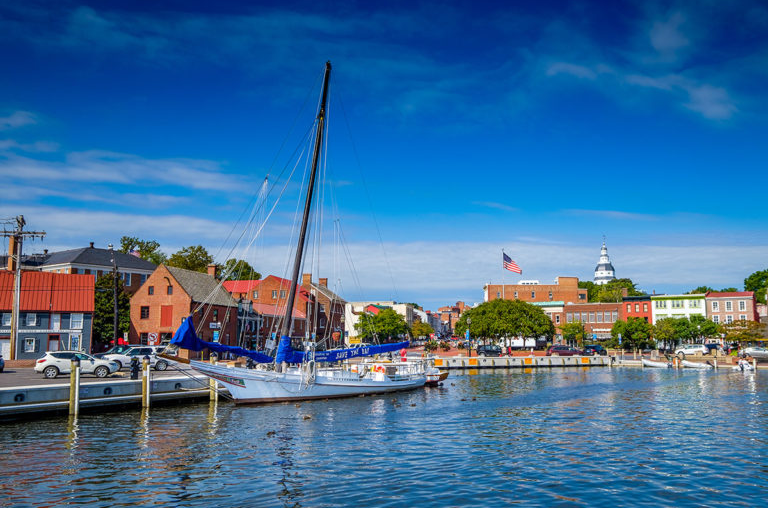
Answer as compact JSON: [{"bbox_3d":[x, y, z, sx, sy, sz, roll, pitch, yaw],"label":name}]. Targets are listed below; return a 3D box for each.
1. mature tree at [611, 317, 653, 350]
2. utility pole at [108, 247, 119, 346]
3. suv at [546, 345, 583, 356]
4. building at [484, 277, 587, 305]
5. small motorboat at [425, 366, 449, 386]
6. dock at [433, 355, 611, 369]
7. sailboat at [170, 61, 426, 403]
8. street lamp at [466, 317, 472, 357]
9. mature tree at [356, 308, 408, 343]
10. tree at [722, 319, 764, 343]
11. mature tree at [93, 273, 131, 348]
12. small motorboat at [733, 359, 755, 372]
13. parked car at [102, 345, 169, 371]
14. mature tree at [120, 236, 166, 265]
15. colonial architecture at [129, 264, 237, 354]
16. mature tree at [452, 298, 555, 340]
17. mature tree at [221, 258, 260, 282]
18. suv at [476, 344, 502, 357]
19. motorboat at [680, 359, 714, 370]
[{"bbox_3d":[44.473,14.316,114.115,7.000,6.500,6.700,0,-8,0],"label":"mature tree"},{"bbox_3d":[-24.051,4.514,57.000,0.350,10.800,0.350,-4,-8,-1],"label":"utility pole"},{"bbox_3d":[26.793,14.142,93.948,5.000,1.720,1.900,1,-8,-9],"label":"suv"},{"bbox_3d":[37.155,14.578,164.554,25.000,15.600,13.000,0,-8,-3],"label":"building"},{"bbox_3d":[3.300,9.531,50.672,3.300,1.400,1.500,-7,-10,41],"label":"small motorboat"},{"bbox_3d":[18.282,14.348,85.000,27.500,1.400,2.500,3,-8,-23],"label":"dock"},{"bbox_3d":[-4.800,-1.956,39.429,4.800,21.200,19.600,-6,-10,36],"label":"sailboat"},{"bbox_3d":[11.615,11.290,86.770,0.620,5.250,0.600,0,-8,0],"label":"street lamp"},{"bbox_3d":[-0.400,12.285,102.279,8.600,6.970,8.000,0,-8,0],"label":"mature tree"},{"bbox_3d":[54.980,12.290,98.000,6.600,5.200,6.200,-4,-9,30],"label":"tree"},{"bbox_3d":[-28.054,6.451,66.000,4.600,8.900,4.600,3,-8,-23],"label":"mature tree"},{"bbox_3d":[43.601,13.499,77.500,1.600,1.250,2.900,1,-8,-8],"label":"small motorboat"},{"bbox_3d":[-18.264,7.798,47.800,4.850,1.800,1.880,3,-8,-22],"label":"parked car"},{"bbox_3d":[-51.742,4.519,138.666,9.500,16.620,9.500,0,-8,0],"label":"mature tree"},{"bbox_3d":[-24.100,7.095,77.352,7.400,10.700,16.500,0,-8,2],"label":"colonial architecture"},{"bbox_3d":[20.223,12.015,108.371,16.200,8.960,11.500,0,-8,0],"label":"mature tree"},{"bbox_3d":[-27.832,7.216,125.192,9.500,13.000,9.500,0,-8,0],"label":"mature tree"},{"bbox_3d":[14.380,13.072,86.000,4.500,1.700,1.850,3,-8,-23],"label":"suv"},{"bbox_3d":[39.256,13.942,80.000,3.600,1.050,1.600,-4,-9,30],"label":"motorboat"}]

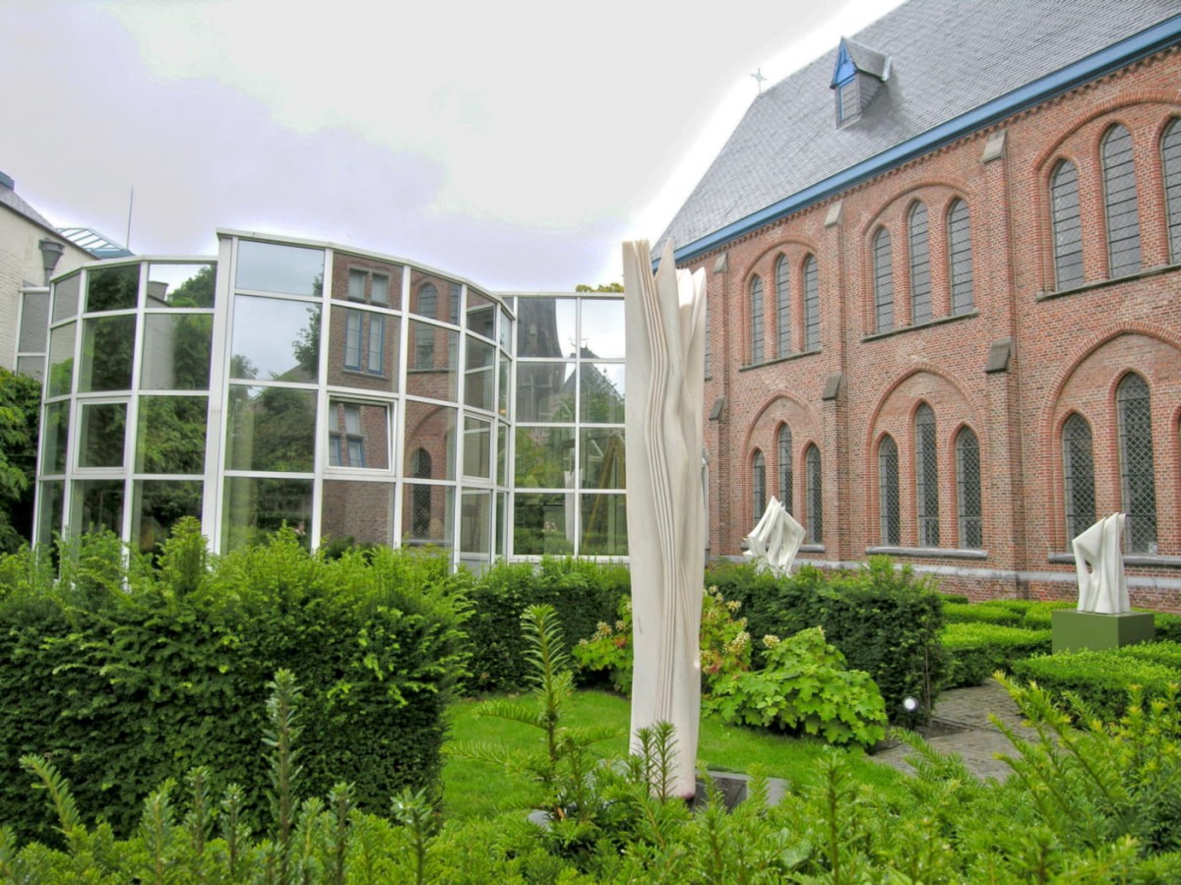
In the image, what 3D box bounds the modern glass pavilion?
[{"bbox_3d":[-3.999,-0.095,13.521,10.200,5.960,5.300,1,-6,-2],"label":"modern glass pavilion"}]

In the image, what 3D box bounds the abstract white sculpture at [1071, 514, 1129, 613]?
[{"bbox_3d":[5.585,1.309,8.971,0.370,1.090,0.500,4,-6,-29],"label":"abstract white sculpture"}]

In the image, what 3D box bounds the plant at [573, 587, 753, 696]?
[{"bbox_3d":[0.698,1.916,8.001,1.700,0.980,1.200,1,-6,0],"label":"plant"}]

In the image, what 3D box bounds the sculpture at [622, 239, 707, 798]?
[{"bbox_3d":[0.470,0.416,4.913,0.450,3.250,0.400,-1,-6,17],"label":"sculpture"}]

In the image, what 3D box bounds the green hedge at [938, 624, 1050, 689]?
[{"bbox_3d":[4.303,2.356,9.137,2.100,0.410,1.050,4,-6,-29],"label":"green hedge"}]

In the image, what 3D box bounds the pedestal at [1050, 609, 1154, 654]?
[{"bbox_3d":[5.585,2.201,8.893,0.700,0.700,0.700,4,-6,-29],"label":"pedestal"}]

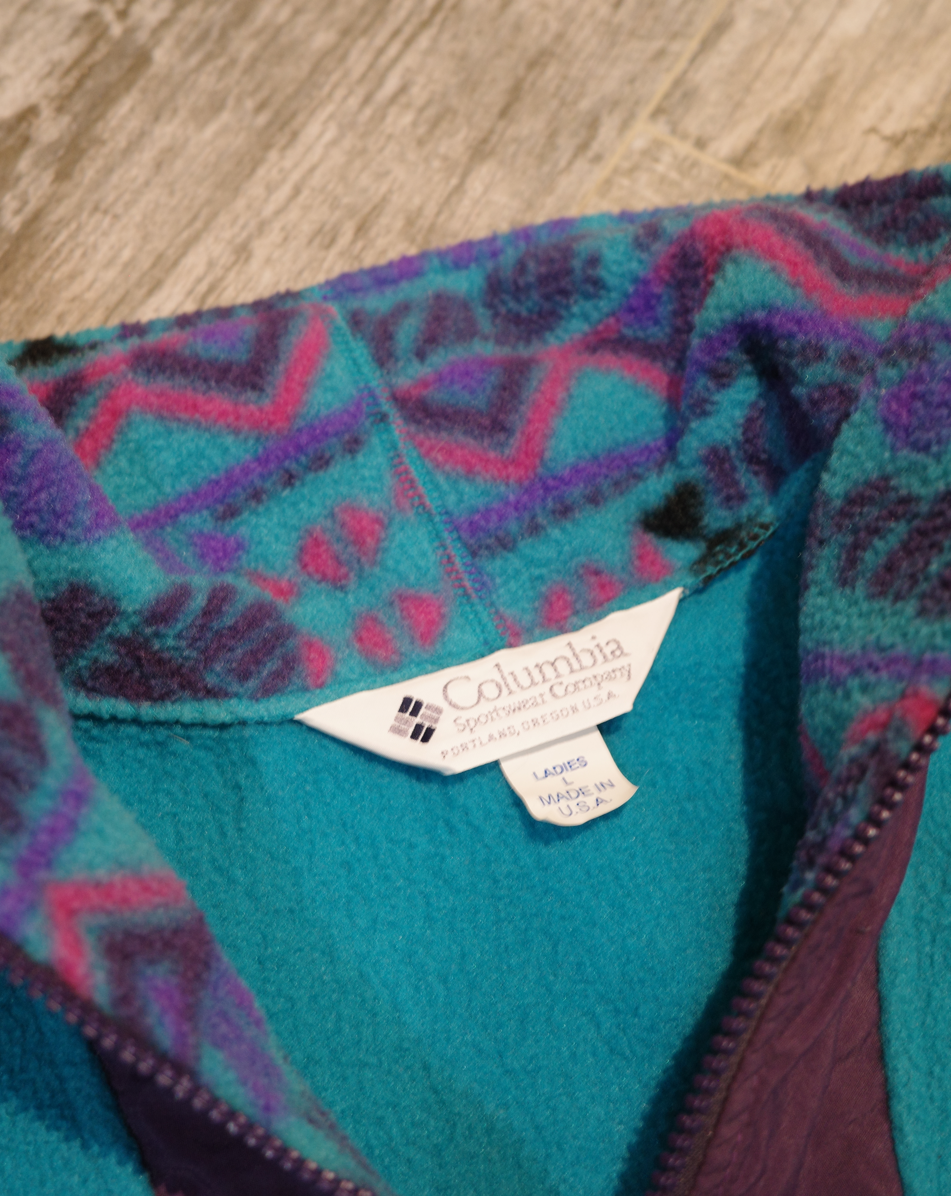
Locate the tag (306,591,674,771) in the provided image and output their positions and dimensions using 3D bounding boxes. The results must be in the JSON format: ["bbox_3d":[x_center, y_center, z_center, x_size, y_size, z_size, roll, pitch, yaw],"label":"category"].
[{"bbox_3d":[0.006,0.018,0.348,0.073,0.005,0.020,-18,63,-8],"label":"tag"}]

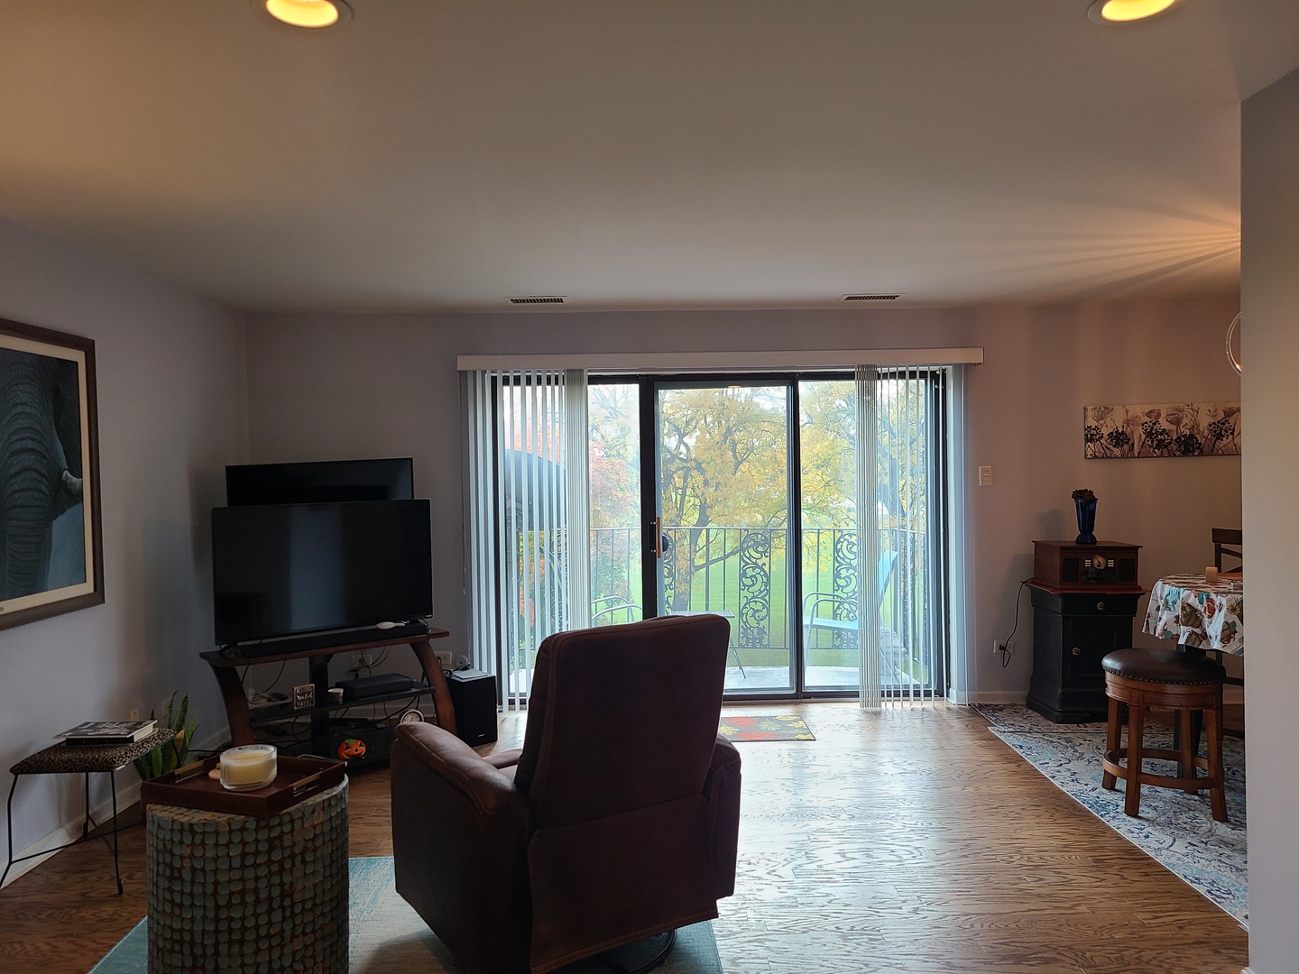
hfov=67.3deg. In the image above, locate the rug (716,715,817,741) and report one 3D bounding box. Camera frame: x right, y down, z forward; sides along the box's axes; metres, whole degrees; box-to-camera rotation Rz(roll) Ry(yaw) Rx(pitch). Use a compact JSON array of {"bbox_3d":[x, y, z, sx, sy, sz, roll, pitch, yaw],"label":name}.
[{"bbox_3d":[0.493,1.372,5.508,0.800,0.010,0.505,-1,1,0],"label":"rug"}]

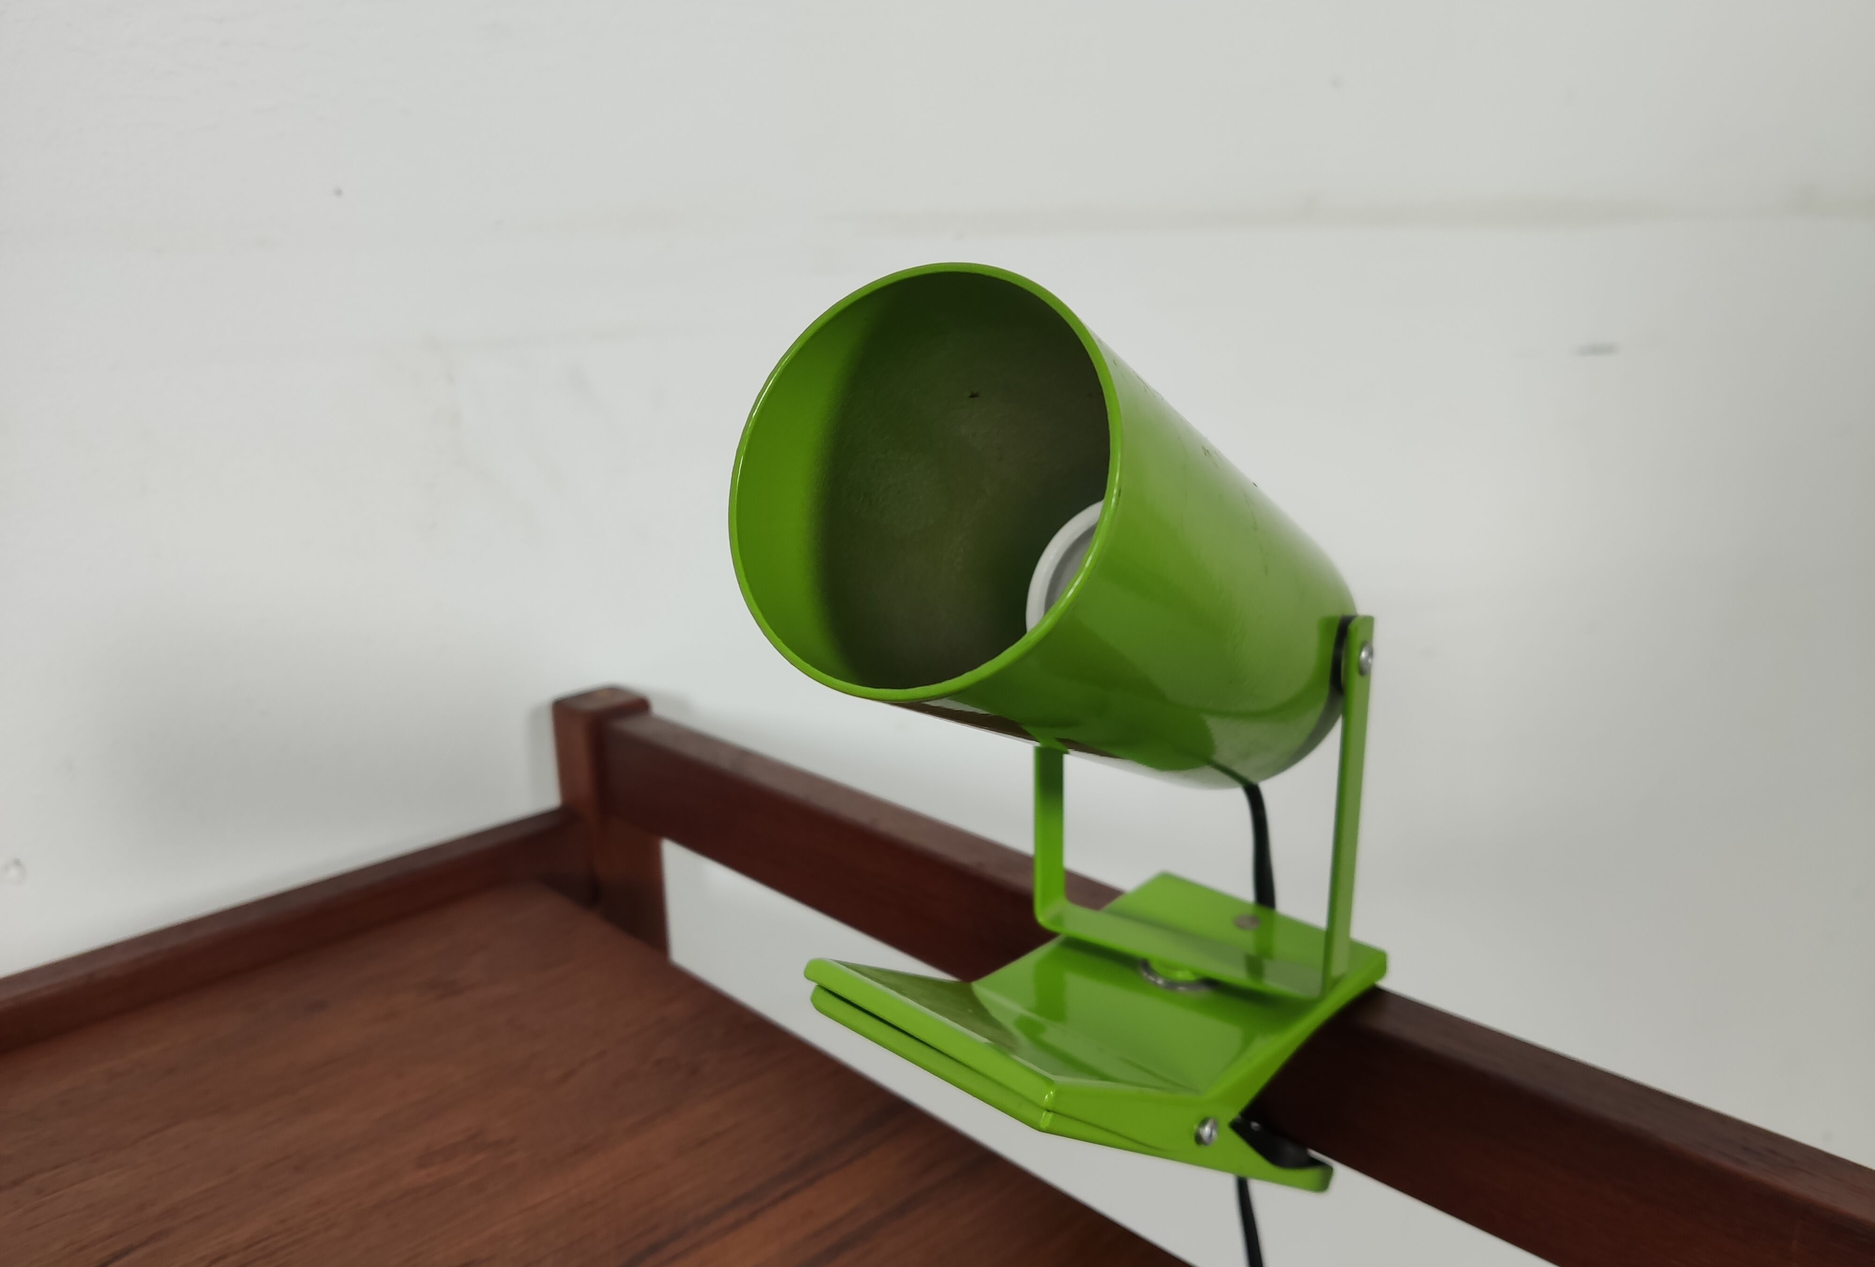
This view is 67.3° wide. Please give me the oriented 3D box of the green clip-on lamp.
[{"bbox_3d":[0.032,0.034,0.300,0.097,0.220,0.187,7,17,30],"label":"green clip-on lamp"}]

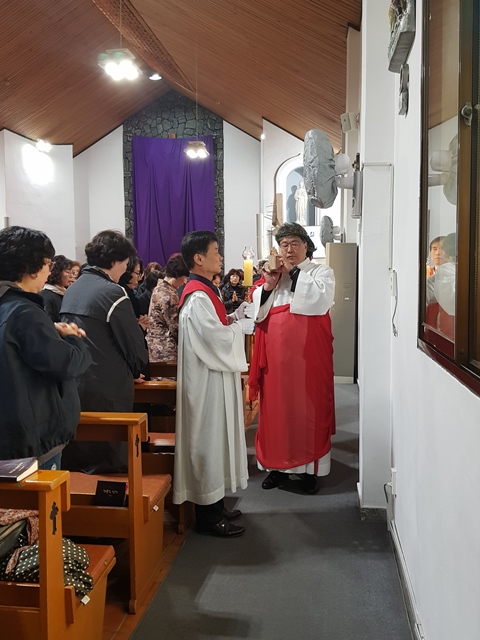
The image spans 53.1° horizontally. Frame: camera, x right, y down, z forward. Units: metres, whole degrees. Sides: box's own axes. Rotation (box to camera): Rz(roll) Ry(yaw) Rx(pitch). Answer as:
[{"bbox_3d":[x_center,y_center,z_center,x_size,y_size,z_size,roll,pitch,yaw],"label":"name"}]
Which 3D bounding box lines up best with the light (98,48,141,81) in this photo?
[{"bbox_3d":[-1.821,-3.853,7.264,0.470,0.290,0.470,1,5,11],"label":"light"}]

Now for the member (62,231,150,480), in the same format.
[{"bbox_3d":[-0.754,0.369,2.695,0.430,1.670,0.490,-5,7,-42],"label":"member"}]

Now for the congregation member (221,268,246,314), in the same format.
[{"bbox_3d":[-0.096,-0.023,7.686,0.480,1.560,0.360,0,5,0],"label":"congregation member"}]

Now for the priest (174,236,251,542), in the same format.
[{"bbox_3d":[-0.154,0.361,2.701,0.450,1.690,0.510,0,5,-3],"label":"priest"}]

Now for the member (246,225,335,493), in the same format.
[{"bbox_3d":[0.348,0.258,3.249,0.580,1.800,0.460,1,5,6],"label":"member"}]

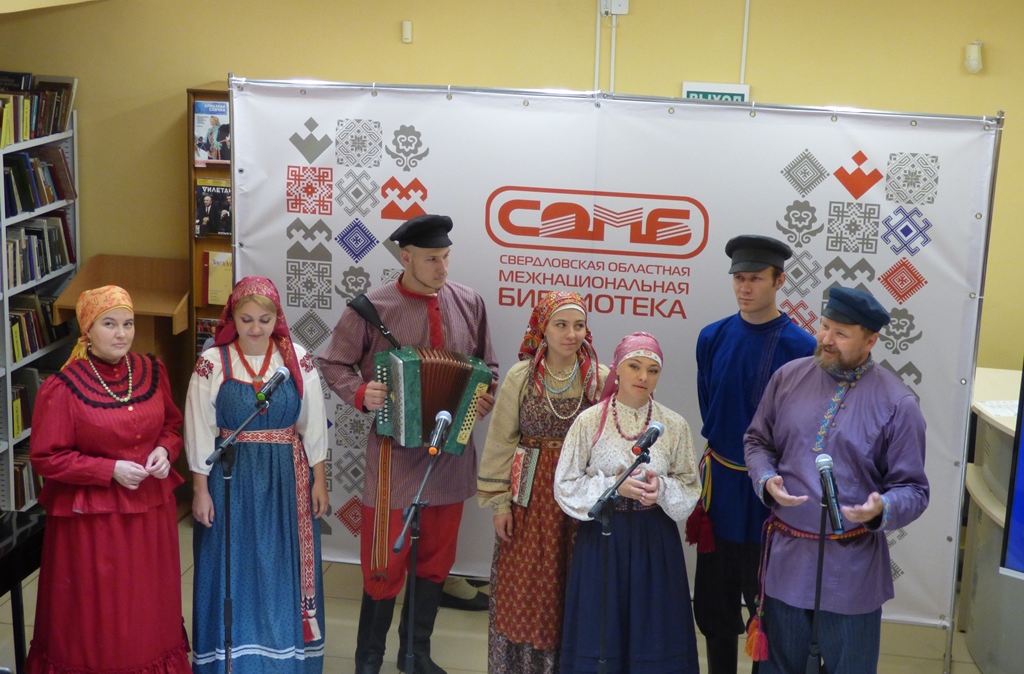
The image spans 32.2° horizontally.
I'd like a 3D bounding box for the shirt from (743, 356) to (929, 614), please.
[{"bbox_3d":[1.058,0.494,5.821,0.600,0.850,0.420,6,14,18],"label":"shirt"}]

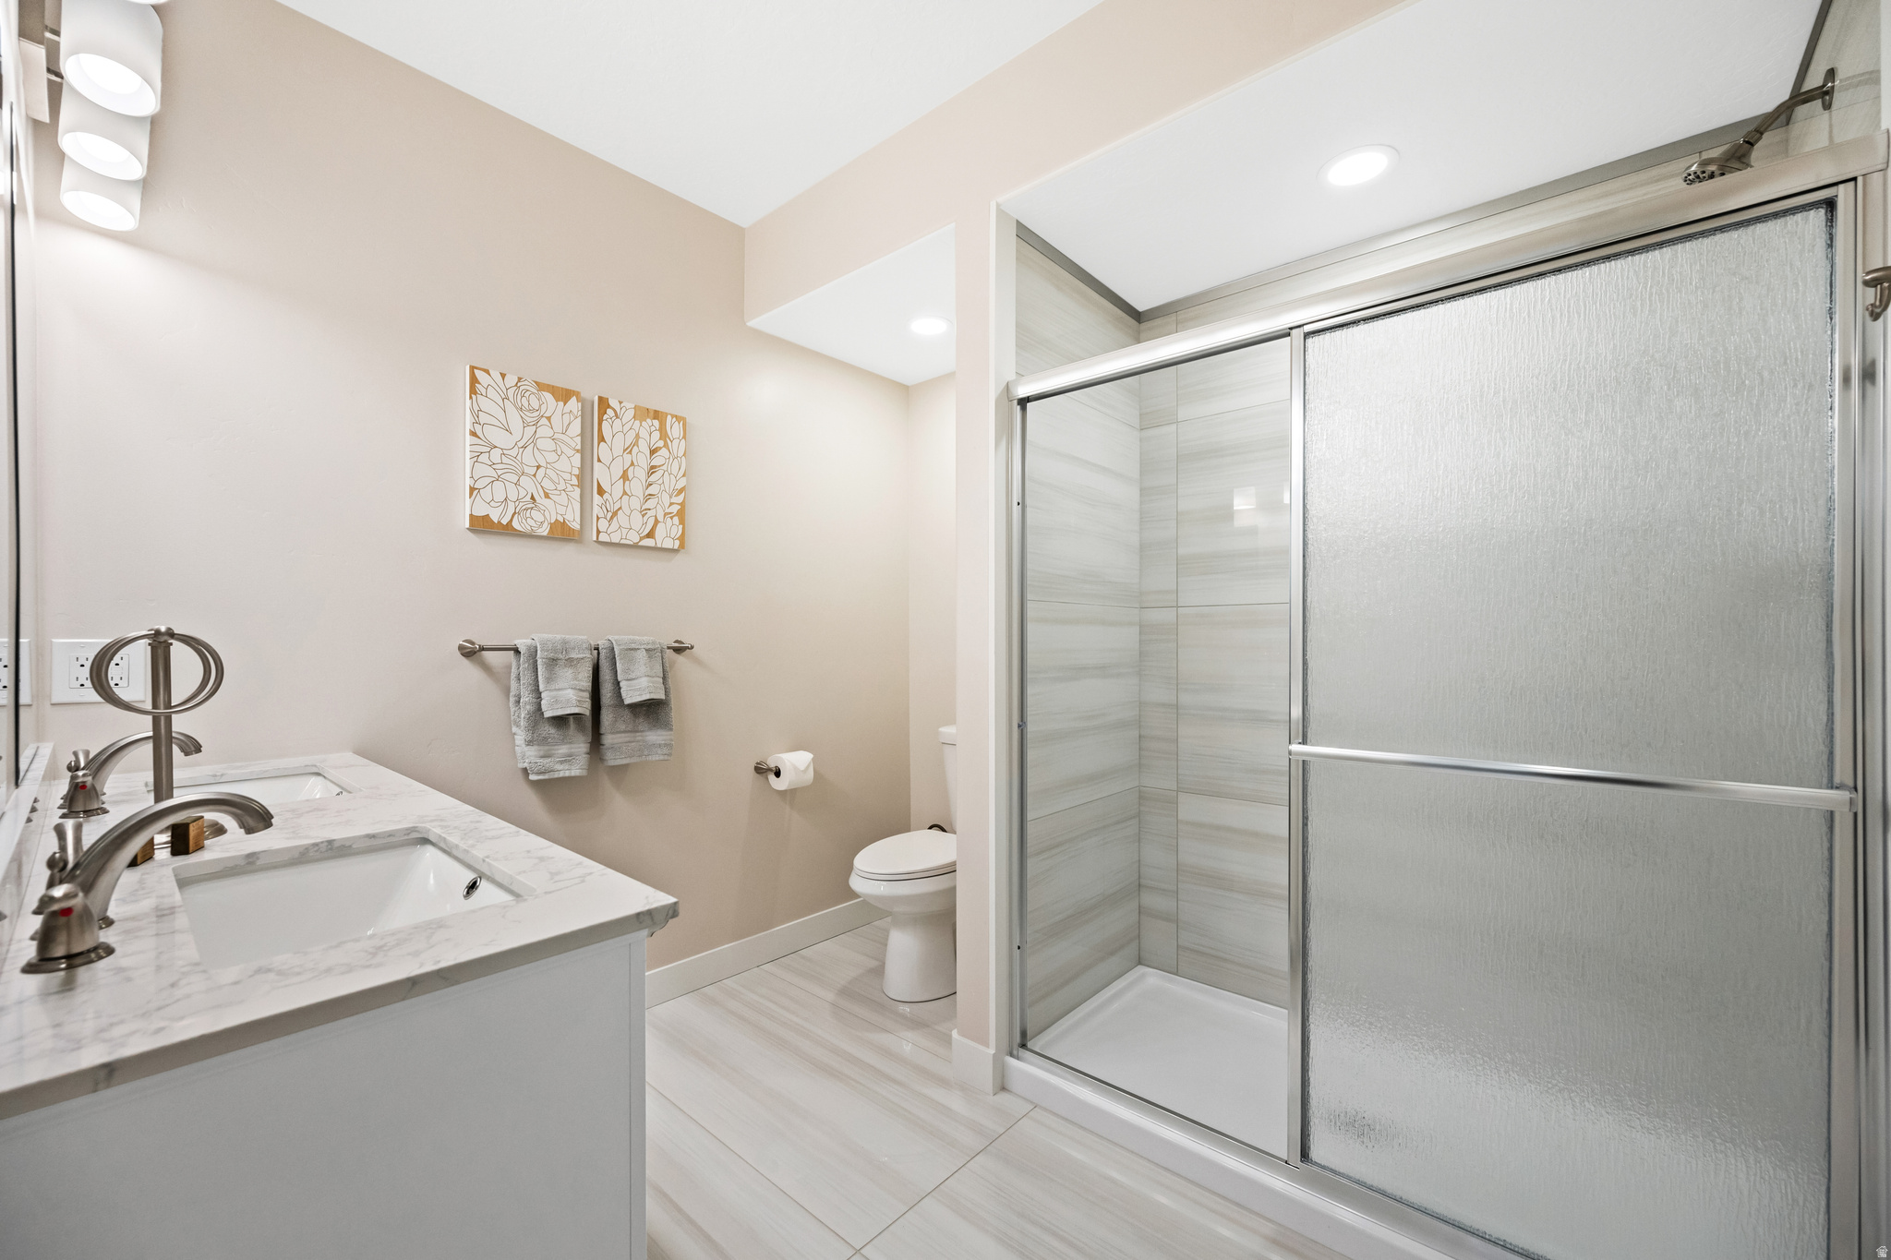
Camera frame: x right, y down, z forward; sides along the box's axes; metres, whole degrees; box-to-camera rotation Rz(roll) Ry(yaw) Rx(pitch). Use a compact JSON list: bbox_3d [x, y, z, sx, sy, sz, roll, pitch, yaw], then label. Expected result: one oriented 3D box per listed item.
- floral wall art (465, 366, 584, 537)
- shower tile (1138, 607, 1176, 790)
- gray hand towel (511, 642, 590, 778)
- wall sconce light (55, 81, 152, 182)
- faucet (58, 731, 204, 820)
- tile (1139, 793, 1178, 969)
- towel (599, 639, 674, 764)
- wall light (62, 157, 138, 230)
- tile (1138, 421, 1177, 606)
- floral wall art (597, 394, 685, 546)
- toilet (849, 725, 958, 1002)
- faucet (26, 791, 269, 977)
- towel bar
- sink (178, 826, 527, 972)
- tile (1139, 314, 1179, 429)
[{"bbox_3d":[-1.201,-0.490,2.104,0.028,0.445,0.295,-1,-1,41],"label":"floral wall art"},{"bbox_3d":[0.707,0.228,2.442,0.132,0.602,0.012,-1,-1,41],"label":"shower tile"},{"bbox_3d":[-1.123,0.224,2.102,0.075,0.400,0.200,-1,-1,41],"label":"gray hand towel"},{"bbox_3d":[-1.433,-0.858,1.254,0.098,0.127,0.098,-1,-1,41],"label":"wall sconce light"},{"bbox_3d":[-1.396,0.236,1.267,0.270,0.120,0.165,-1,-1,41],"label":"faucet"},{"bbox_3d":[0.725,0.845,2.493,0.135,0.610,0.011,-1,-1,41],"label":"tile"},{"bbox_3d":[-0.959,0.215,2.296,0.079,0.392,0.236,-1,-1,41],"label":"towel"},{"bbox_3d":[-1.641,-0.861,1.430,0.101,0.116,0.101,-1,-1,41],"label":"wall light"},{"bbox_3d":[0.708,-0.376,2.452,0.132,0.602,0.012,-1,-1,41],"label":"tile"},{"bbox_3d":[-0.975,-0.488,2.365,0.028,0.445,0.295,-1,-1,41],"label":"floral wall art"},{"bbox_3d":[-0.020,0.827,2.649,0.433,0.818,0.763,-1,-1,41],"label":"toilet"},{"bbox_3d":[-0.801,0.231,0.750,0.305,0.118,0.173,-1,-1,41],"label":"faucet"},{"bbox_3d":[-1.072,0.054,2.215,0.084,0.051,0.665,-1,-1,41],"label":"towel bar"},{"bbox_3d":[-0.706,0.381,0.853,0.440,0.160,0.270,-1,-1,41],"label":"sink"},{"bbox_3d":[0.729,-0.881,2.514,0.135,0.370,0.011,-1,-1,41],"label":"tile"}]

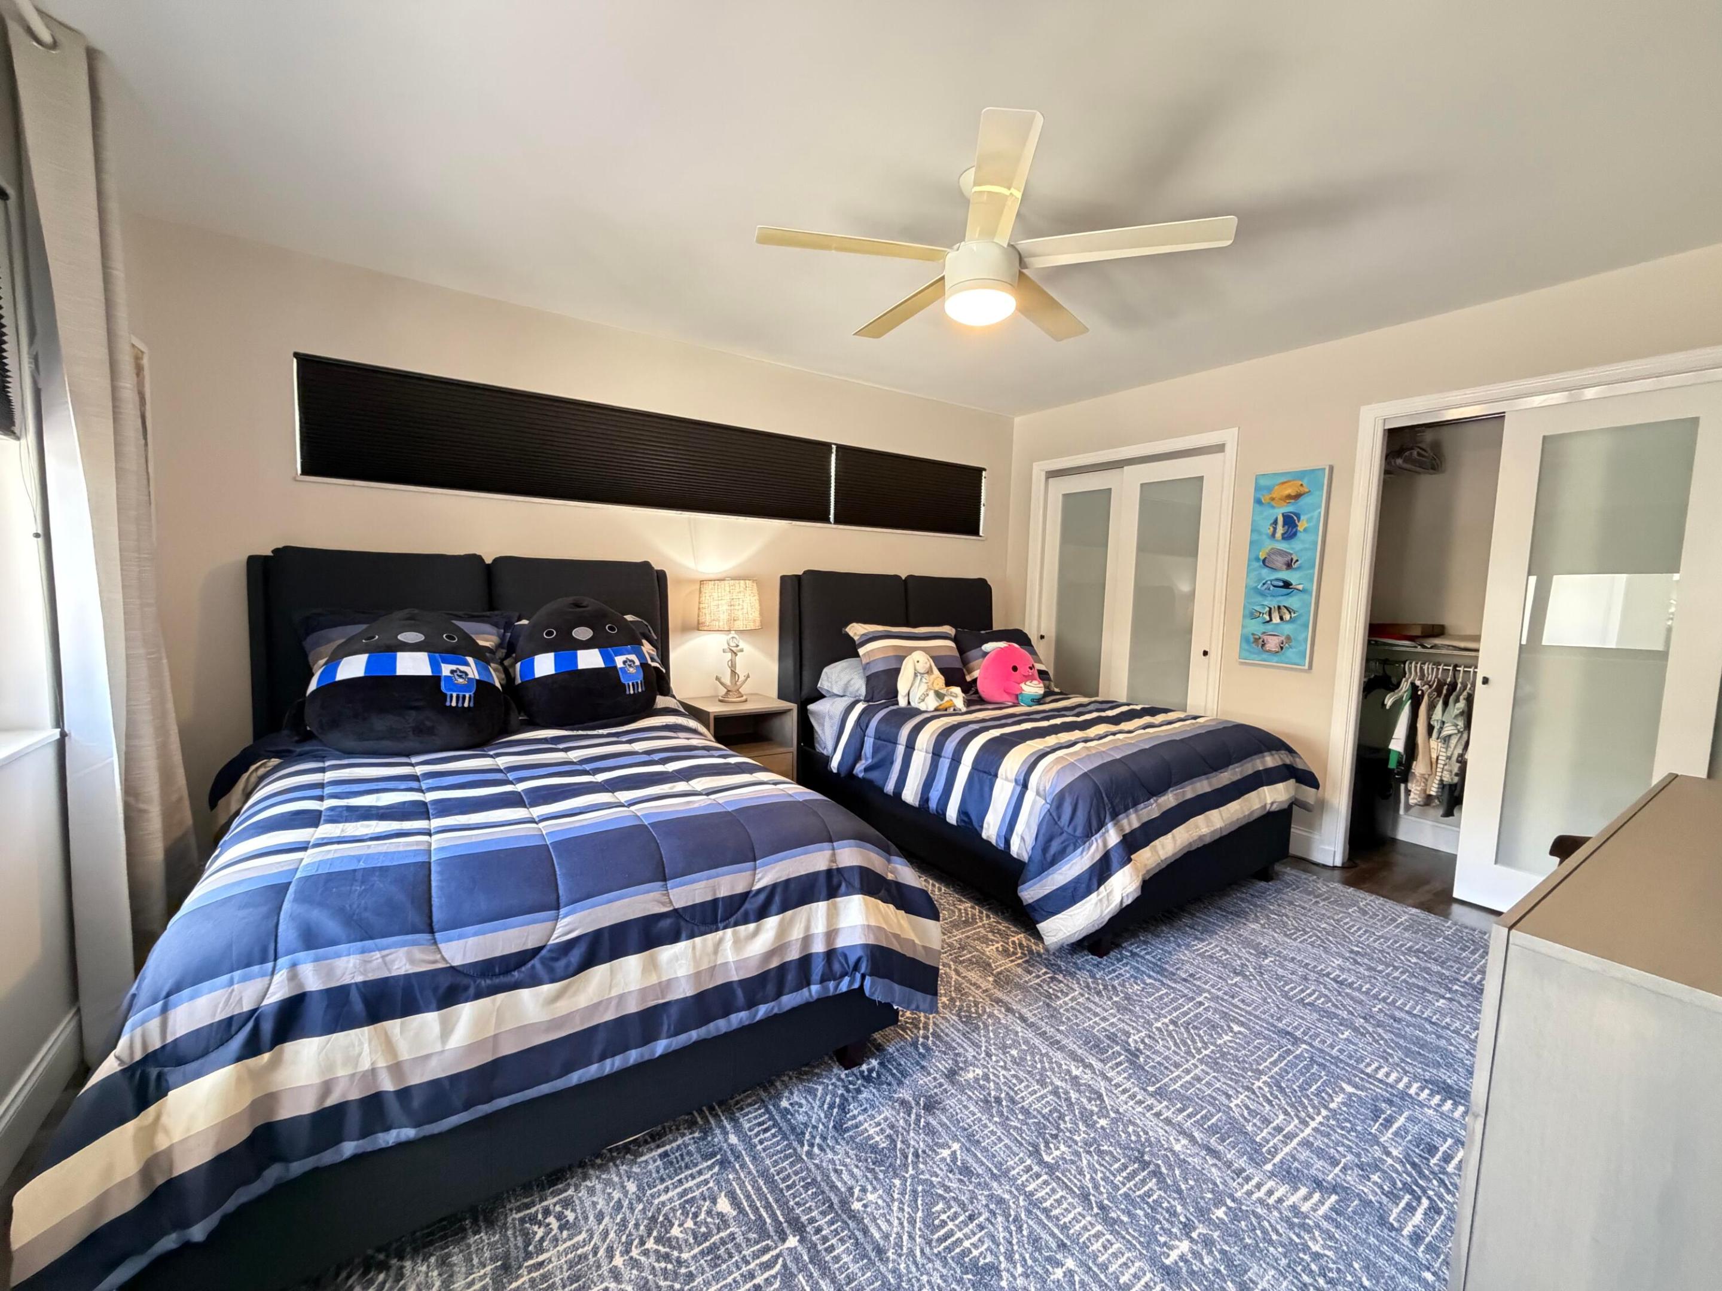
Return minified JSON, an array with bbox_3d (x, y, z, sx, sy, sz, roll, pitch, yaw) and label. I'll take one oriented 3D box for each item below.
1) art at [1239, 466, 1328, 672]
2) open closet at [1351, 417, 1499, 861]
[{"bbox_3d":[2.063,-0.367,3.396,0.040,0.950,0.330,-1,6,-33],"label":"art"},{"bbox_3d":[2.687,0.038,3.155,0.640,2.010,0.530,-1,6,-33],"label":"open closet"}]

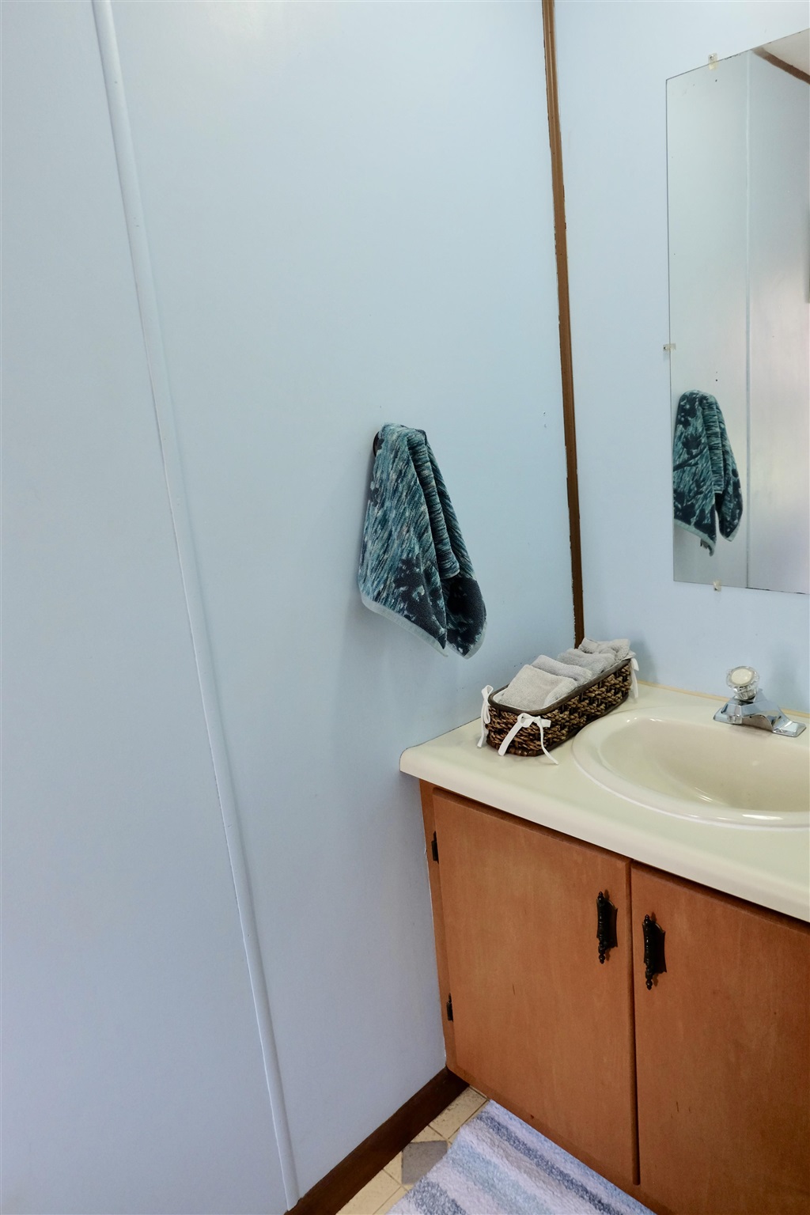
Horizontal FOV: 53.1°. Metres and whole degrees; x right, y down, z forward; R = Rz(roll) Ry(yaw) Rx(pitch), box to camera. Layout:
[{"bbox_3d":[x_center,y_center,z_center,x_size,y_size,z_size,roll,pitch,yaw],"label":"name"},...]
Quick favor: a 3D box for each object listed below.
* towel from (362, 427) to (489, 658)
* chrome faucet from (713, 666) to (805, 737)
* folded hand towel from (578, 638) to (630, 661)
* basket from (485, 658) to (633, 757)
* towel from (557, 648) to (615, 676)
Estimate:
[{"bbox_3d":[0.025,-0.100,1.405,0.285,0.427,0.118,-18,19,-41],"label":"towel"},{"bbox_3d":[0.616,0.159,1.442,0.140,0.132,0.150,-18,19,-41],"label":"chrome faucet"},{"bbox_3d":[0.417,0.105,1.720,0.115,0.078,0.085,7,19,41],"label":"folded hand towel"},{"bbox_3d":[0.314,0.179,1.617,0.148,0.083,0.385,7,19,41],"label":"basket"},{"bbox_3d":[0.365,0.134,1.670,0.115,0.076,0.090,7,19,41],"label":"towel"}]

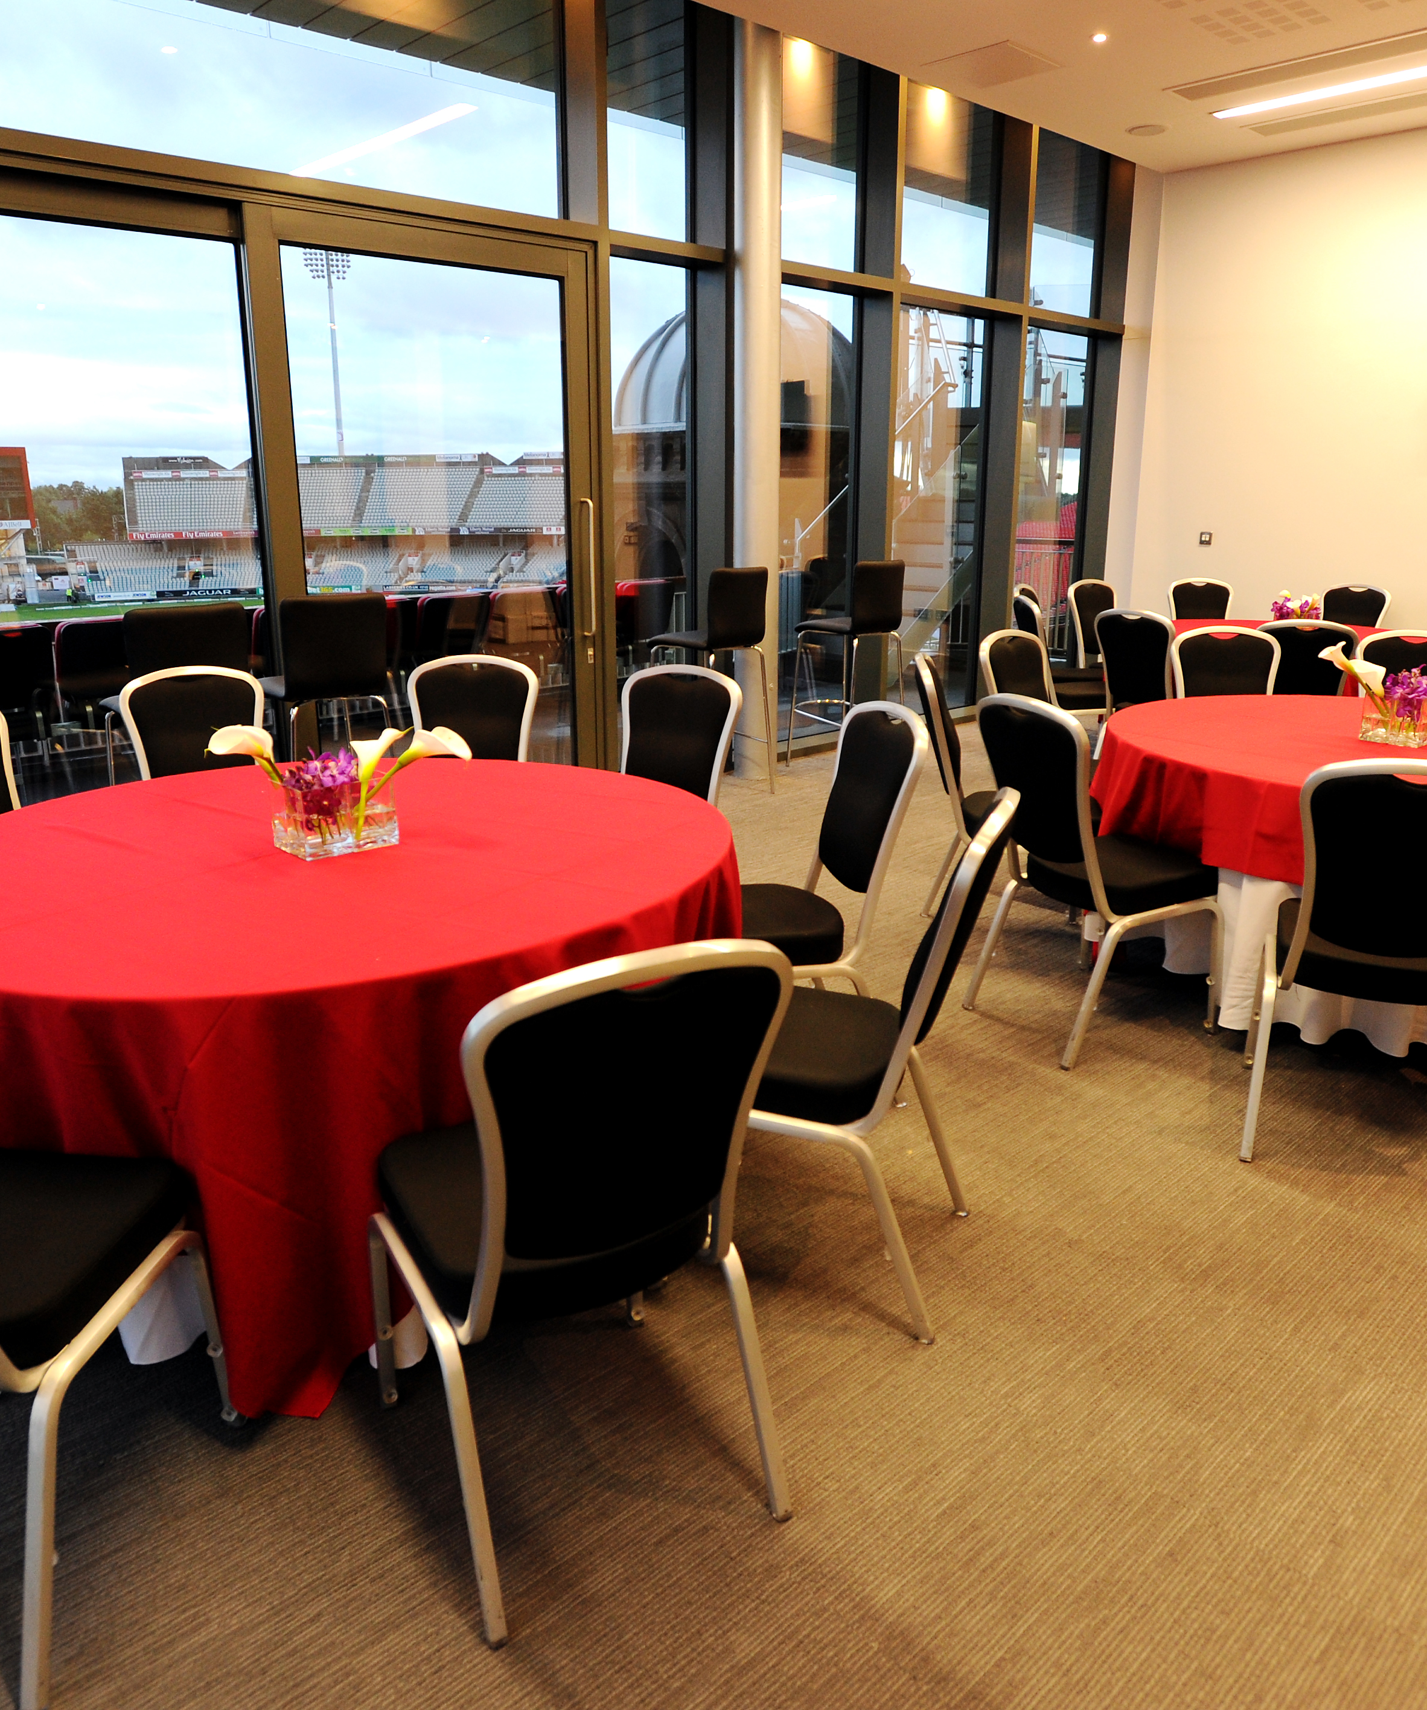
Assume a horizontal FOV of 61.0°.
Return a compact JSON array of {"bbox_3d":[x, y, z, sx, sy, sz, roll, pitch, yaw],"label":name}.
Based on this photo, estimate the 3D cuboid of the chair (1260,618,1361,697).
[{"bbox_3d":[2.663,-0.656,5.664,0.460,0.930,0.560,4,17,14],"label":"chair"}]

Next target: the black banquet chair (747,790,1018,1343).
[{"bbox_3d":[0.234,0.328,2.259,0.575,0.945,0.455,6,17,19],"label":"black banquet chair"}]

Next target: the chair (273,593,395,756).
[{"bbox_3d":[-1.512,-0.424,4.570,0.500,1.100,0.450,15,22,41],"label":"chair"}]

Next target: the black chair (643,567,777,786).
[{"bbox_3d":[-0.006,-0.846,5.985,0.450,1.100,0.500,-14,22,-40],"label":"black chair"}]

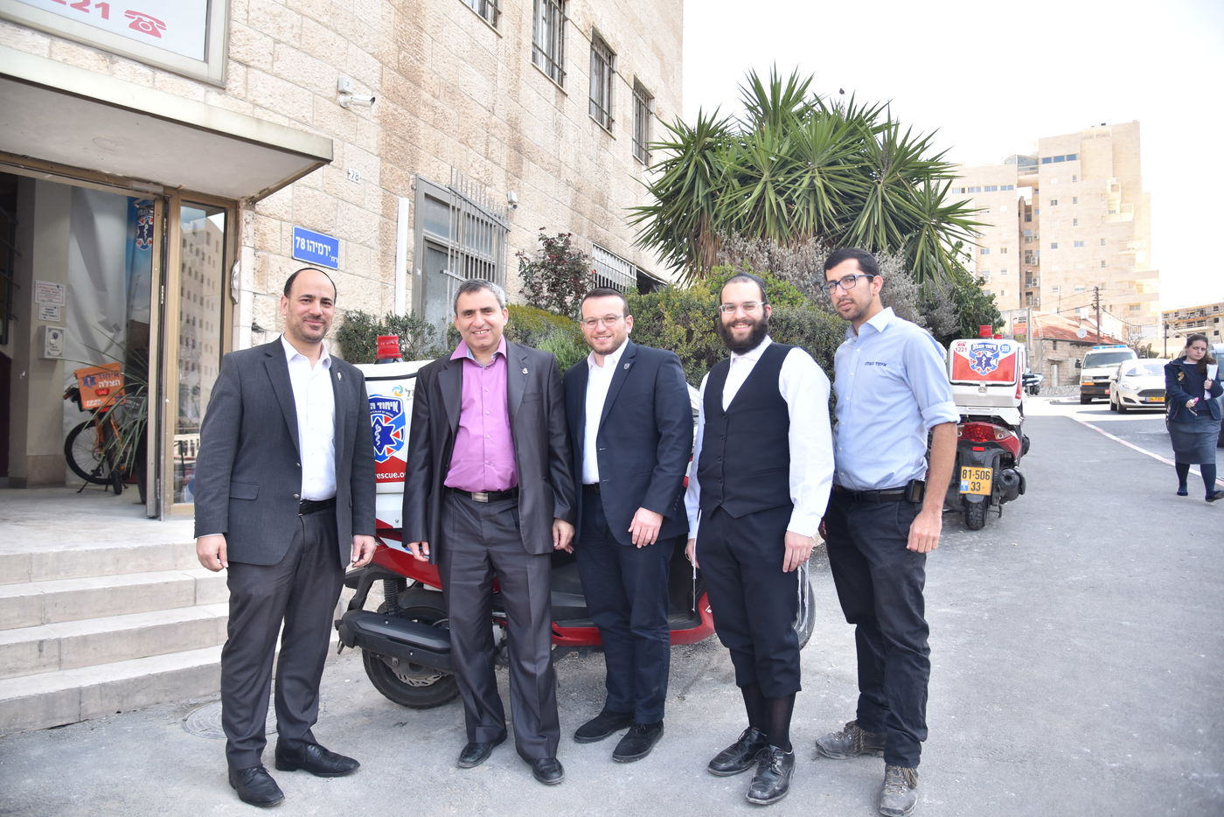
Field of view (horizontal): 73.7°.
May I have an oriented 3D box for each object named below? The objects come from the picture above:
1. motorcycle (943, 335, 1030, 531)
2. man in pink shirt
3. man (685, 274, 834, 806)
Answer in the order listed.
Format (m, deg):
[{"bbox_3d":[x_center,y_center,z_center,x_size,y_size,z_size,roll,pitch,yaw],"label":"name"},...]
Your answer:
[{"bbox_3d":[3.100,0.140,6.840,0.740,1.500,2.100,-1,1,28],"label":"motorcycle"},{"bbox_3d":[-0.445,0.403,2.955,0.600,1.750,0.380,1,-2,-4],"label":"man in pink shirt"},{"bbox_3d":[0.511,0.399,2.843,0.480,1.740,0.380,-1,-3,34],"label":"man"}]

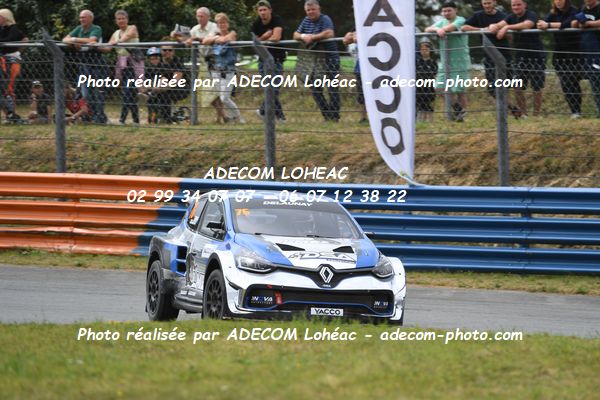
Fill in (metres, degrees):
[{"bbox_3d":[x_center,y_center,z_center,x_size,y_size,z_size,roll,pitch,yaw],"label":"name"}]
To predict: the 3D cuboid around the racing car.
[{"bbox_3d":[-0.235,0.619,67.884,1.920,1.400,4.100,3,0,-15],"label":"racing car"}]

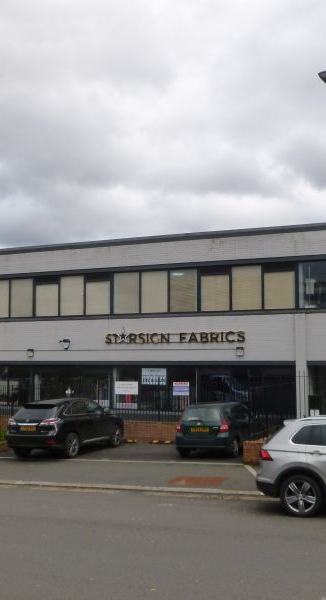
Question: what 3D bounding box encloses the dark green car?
[{"bbox_3d":[1.829,3.849,19.625,1.675,1.525,3.840,-5,-7,24],"label":"dark green car"}]

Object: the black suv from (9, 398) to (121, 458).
[{"bbox_3d":[-2.963,4.018,20.795,1.885,1.700,4.770,-5,-6,23],"label":"black suv"}]

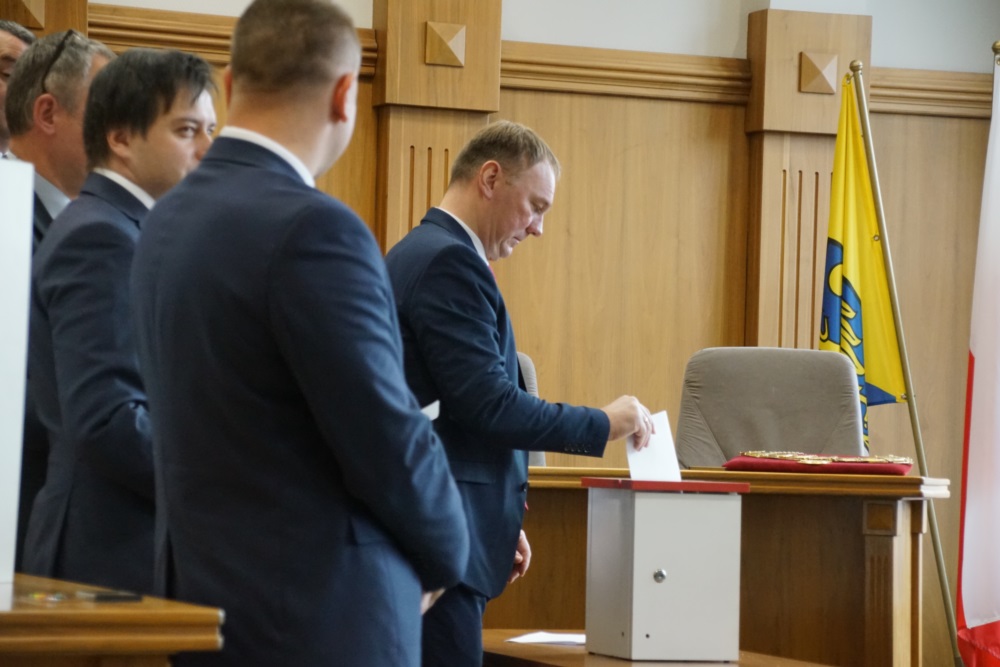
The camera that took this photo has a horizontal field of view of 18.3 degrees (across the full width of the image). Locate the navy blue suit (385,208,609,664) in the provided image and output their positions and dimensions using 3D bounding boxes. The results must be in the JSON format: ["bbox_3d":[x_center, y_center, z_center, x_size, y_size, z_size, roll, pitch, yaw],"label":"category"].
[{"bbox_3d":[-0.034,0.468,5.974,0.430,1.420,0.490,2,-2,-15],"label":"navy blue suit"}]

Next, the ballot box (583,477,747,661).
[{"bbox_3d":[0.314,0.449,5.943,0.249,0.334,0.215,2,-2,-25],"label":"ballot box"}]

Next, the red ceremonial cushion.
[{"bbox_3d":[0.760,0.315,7.450,0.420,0.045,0.360,1,-2,6],"label":"red ceremonial cushion"}]

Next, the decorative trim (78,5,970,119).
[{"bbox_3d":[0.201,-0.790,9.064,2.897,0.137,0.080,2,-2,-23],"label":"decorative trim"}]

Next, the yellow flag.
[{"bbox_3d":[1.002,-0.169,8.600,0.230,1.095,0.160,2,-2,-15],"label":"yellow flag"}]

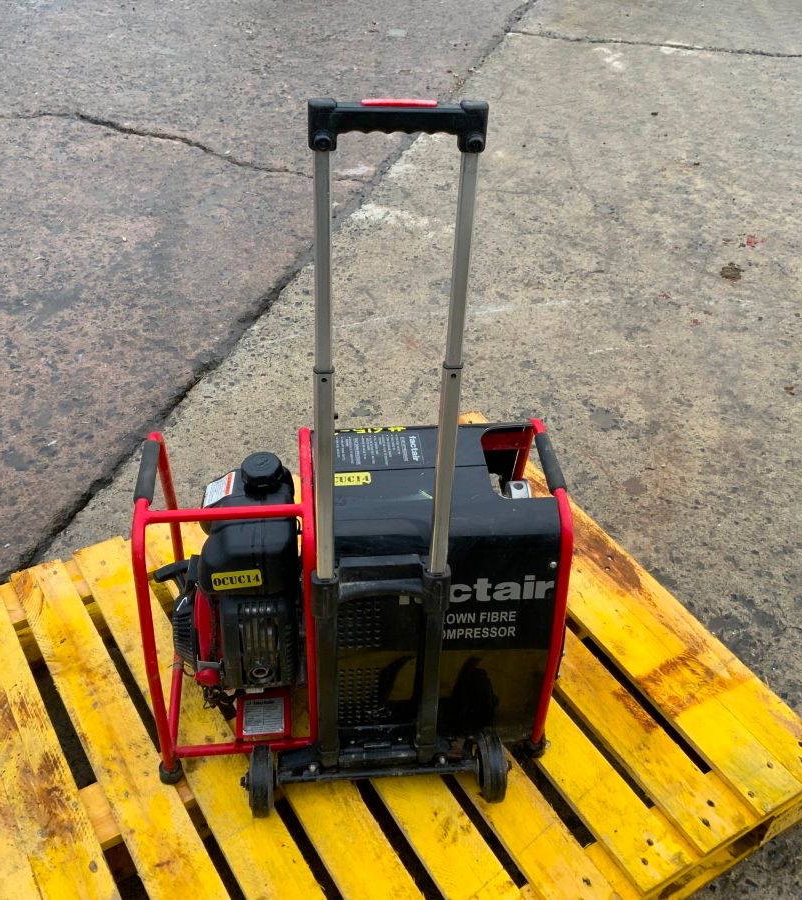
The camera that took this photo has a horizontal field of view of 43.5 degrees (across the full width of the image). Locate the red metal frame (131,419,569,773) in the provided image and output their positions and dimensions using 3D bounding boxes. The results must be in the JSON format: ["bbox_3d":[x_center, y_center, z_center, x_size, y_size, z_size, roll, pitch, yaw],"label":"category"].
[{"bbox_3d":[-0.074,0.194,1.492,0.575,0.450,0.352,-2,40,-5],"label":"red metal frame"}]

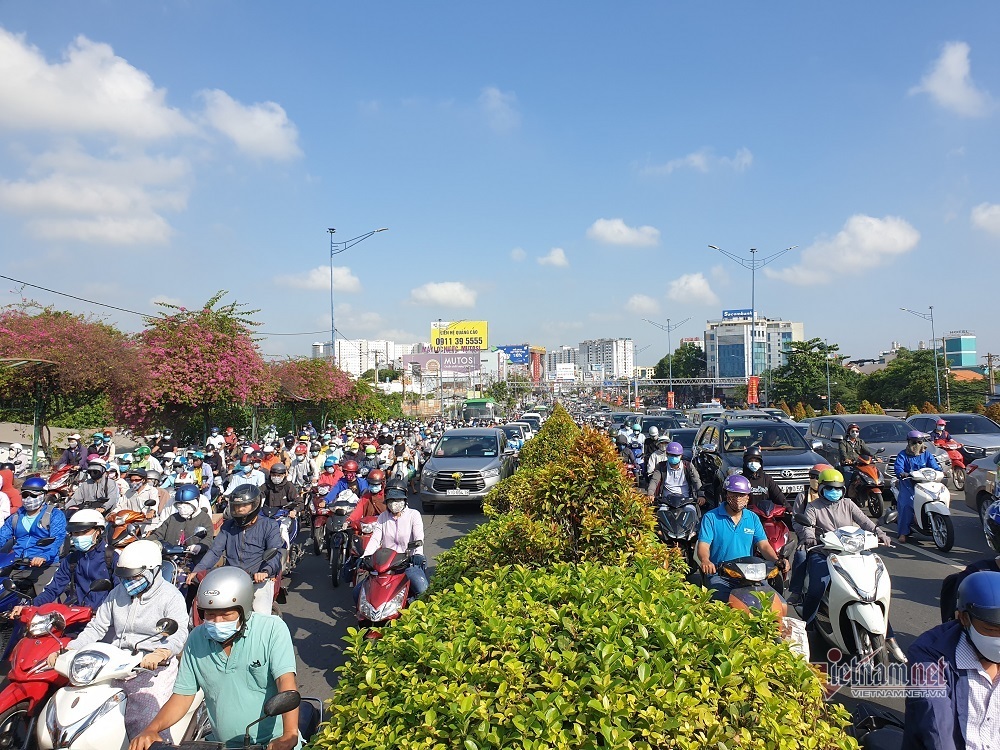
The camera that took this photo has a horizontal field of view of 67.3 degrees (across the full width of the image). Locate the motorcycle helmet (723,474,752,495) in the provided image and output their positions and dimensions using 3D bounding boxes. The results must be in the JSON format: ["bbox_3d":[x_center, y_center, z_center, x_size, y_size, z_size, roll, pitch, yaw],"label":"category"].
[{"bbox_3d":[2.103,0.969,6.650,0.250,0.185,0.280,-1,-2,4],"label":"motorcycle helmet"}]

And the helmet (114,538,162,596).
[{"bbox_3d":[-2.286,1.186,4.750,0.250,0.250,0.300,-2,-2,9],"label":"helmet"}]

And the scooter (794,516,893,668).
[{"bbox_3d":[3.061,1.795,6.698,0.730,1.180,1.860,-1,-2,-1],"label":"scooter"}]

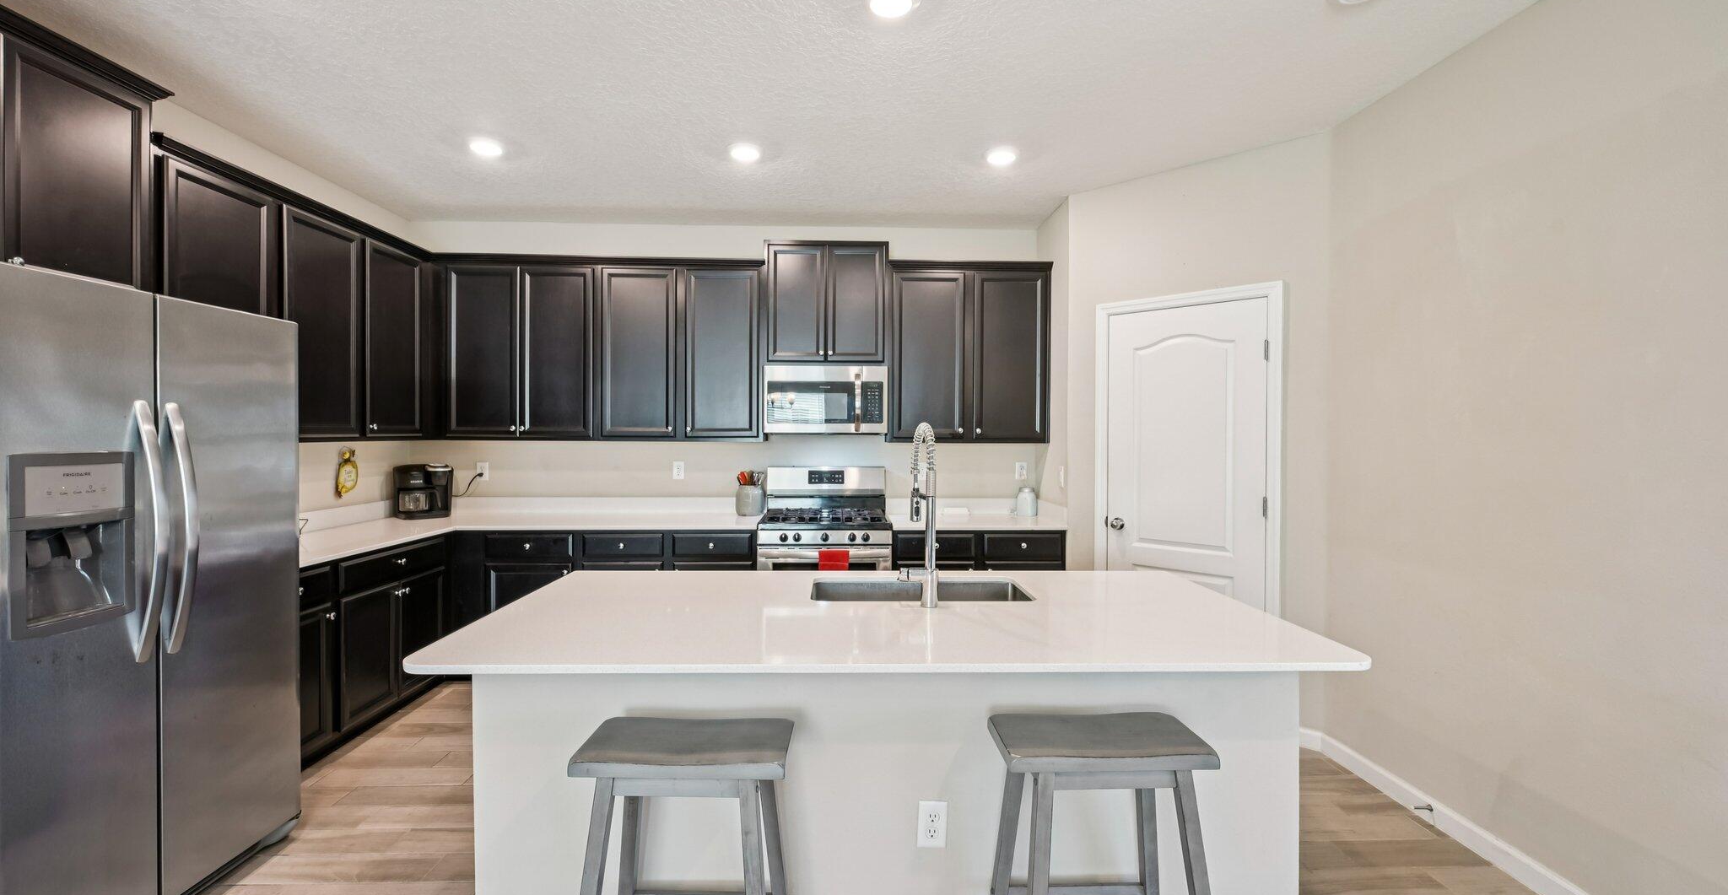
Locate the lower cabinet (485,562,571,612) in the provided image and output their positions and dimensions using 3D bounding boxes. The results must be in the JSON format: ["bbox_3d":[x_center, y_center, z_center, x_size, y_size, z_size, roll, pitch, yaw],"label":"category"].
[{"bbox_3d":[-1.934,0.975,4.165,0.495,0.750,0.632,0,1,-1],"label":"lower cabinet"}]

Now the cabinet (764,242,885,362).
[{"bbox_3d":[-0.232,-0.897,4.314,0.766,0.750,0.347,0,1,-1],"label":"cabinet"}]

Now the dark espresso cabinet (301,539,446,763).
[{"bbox_3d":[-2.640,0.942,3.156,0.624,0.885,1.340,0,1,-1],"label":"dark espresso cabinet"}]

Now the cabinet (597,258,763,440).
[{"bbox_3d":[-1.139,-0.590,4.301,1.047,1.107,0.342,0,1,-1],"label":"cabinet"}]

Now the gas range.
[{"bbox_3d":[-0.228,0.760,4.155,0.765,1.230,0.690,0,1,-1],"label":"gas range"}]

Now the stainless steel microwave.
[{"bbox_3d":[-0.233,-0.296,4.297,0.758,0.433,0.402,0,1,-1],"label":"stainless steel microwave"}]

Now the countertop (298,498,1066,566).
[{"bbox_3d":[-0.886,0.427,3.492,4.144,0.145,2.007,0,1,-1],"label":"countertop"}]

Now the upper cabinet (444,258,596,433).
[{"bbox_3d":[-2.121,-0.593,4.278,0.918,1.107,0.342,0,1,-1],"label":"upper cabinet"}]

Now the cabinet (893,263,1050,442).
[{"bbox_3d":[0.655,-0.584,4.343,1.015,1.107,0.342,0,1,-1],"label":"cabinet"}]

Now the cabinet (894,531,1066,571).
[{"bbox_3d":[0.661,0.935,4.225,1.010,0.885,0.632,0,1,-1],"label":"cabinet"}]

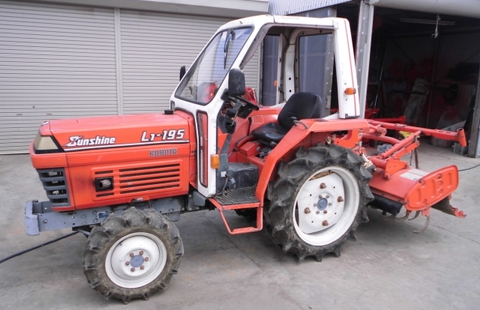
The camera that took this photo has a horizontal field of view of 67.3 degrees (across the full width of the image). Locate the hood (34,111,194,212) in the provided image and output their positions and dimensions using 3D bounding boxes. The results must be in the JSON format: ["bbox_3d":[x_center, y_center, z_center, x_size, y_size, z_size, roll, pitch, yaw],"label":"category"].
[{"bbox_3d":[-0.861,0.000,2.510,1.019,0.568,0.421,-4,16,-26],"label":"hood"}]

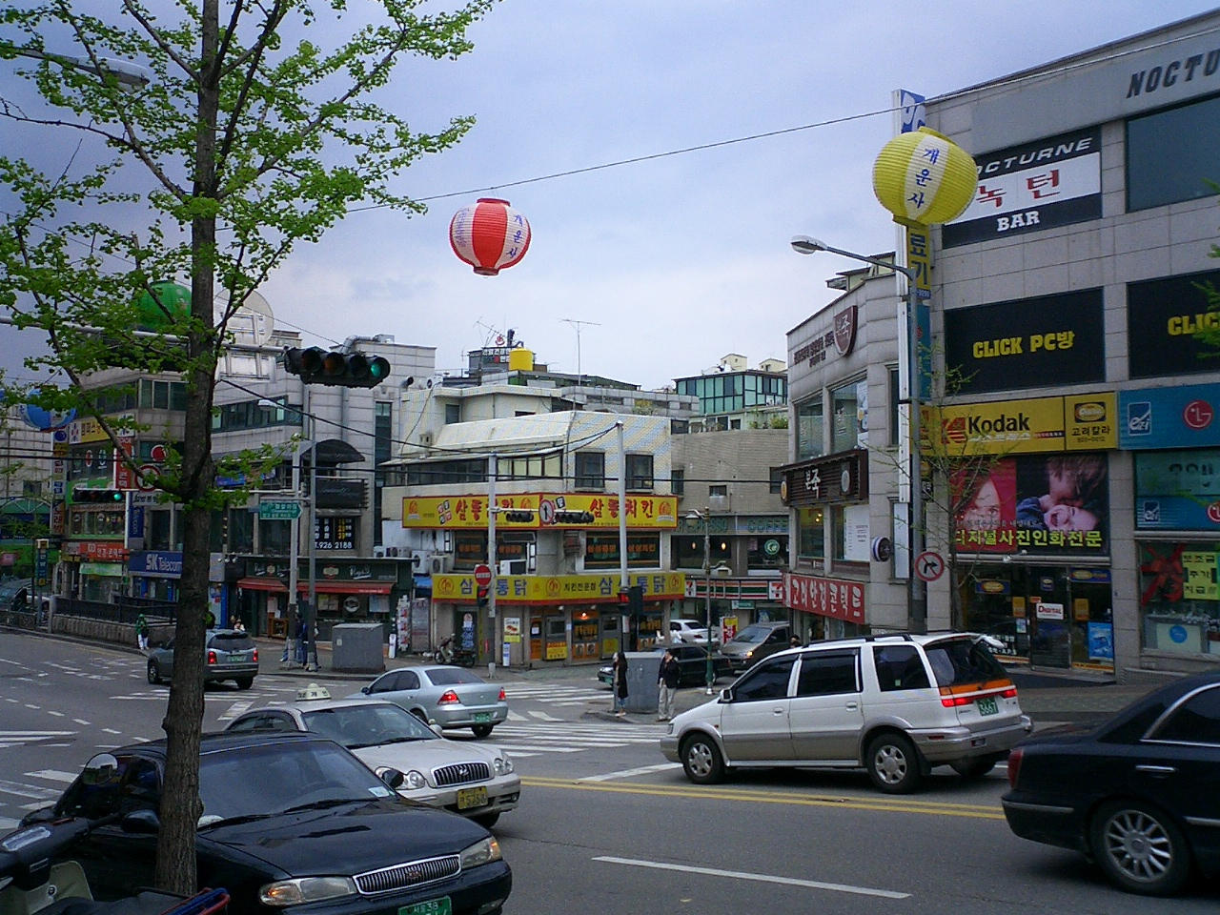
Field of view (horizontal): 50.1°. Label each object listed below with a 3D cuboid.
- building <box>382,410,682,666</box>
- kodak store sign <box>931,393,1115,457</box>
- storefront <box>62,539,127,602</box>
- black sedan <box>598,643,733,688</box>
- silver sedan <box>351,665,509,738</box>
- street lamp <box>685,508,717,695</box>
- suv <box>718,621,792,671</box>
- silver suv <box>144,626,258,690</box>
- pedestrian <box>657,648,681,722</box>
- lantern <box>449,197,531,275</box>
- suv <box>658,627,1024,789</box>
[{"bbox_3d":[-3.433,3.339,54.269,7.300,9.500,10.500,2,-4,-44],"label":"building"},{"bbox_3d":[9.525,-0.700,30.062,0.300,1.220,4.700,2,-4,-40],"label":"kodak store sign"},{"bbox_3d":[-28.211,6.353,72.280,1.300,3.700,7.500,2,-4,-44],"label":"storefront"},{"bbox_3d":[1.890,6.980,43.700,4.600,1.410,1.760,2,-7,-35],"label":"black sedan"},{"bbox_3d":[-4.010,5.190,27.750,1.710,1.440,4.500,4,-9,-39],"label":"silver sedan"},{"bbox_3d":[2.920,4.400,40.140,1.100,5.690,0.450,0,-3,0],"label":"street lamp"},{"bbox_3d":[6.050,7.200,49.900,1.780,1.670,4.550,-5,-5,42],"label":"suv"},{"bbox_3d":[-12.850,6.250,40.900,4.600,1.740,1.870,-6,-8,44],"label":"silver suv"},{"bbox_3d":[1.411,5.474,31.400,0.520,1.720,0.340,-1,-3,20],"label":"pedestrian"},{"bbox_3d":[-1.424,-2.611,15.400,0.960,0.900,0.960,5,-3,0],"label":"lantern"},{"bbox_3d":[2.619,2.970,15.420,1.700,1.670,4.500,4,-11,-44],"label":"suv"}]

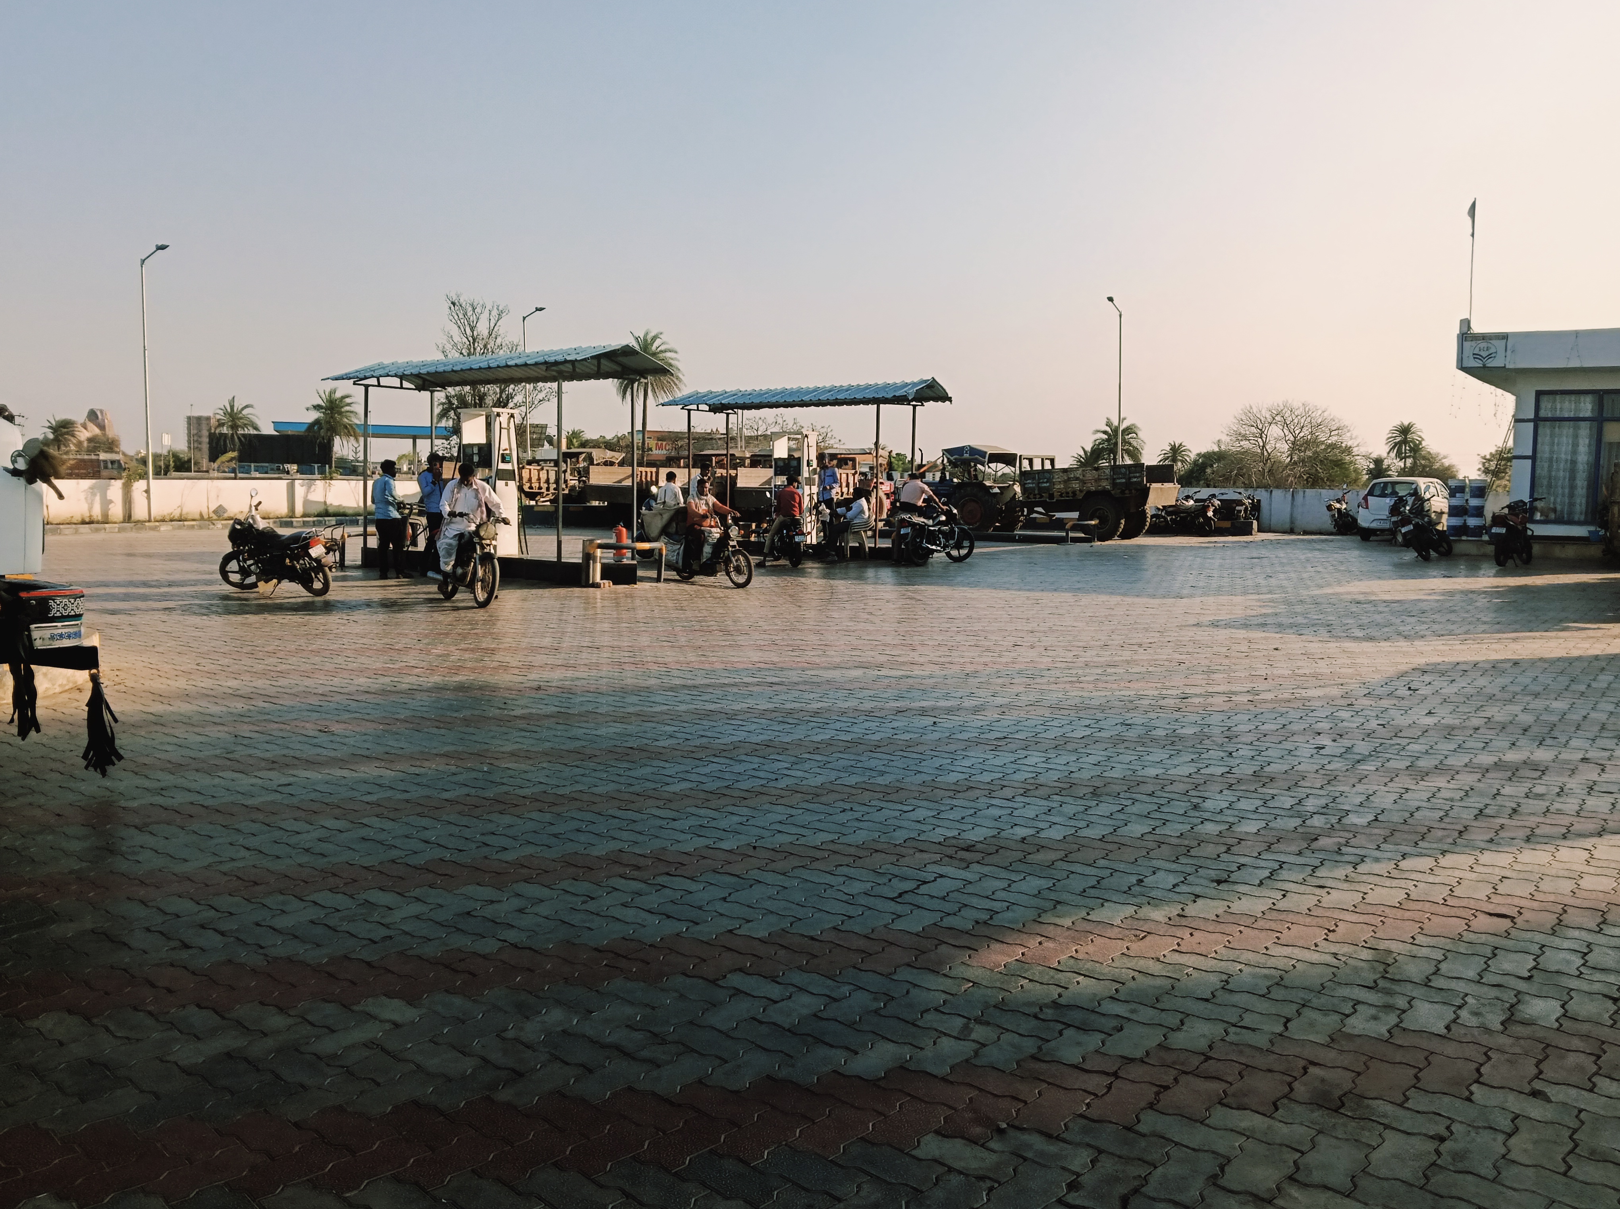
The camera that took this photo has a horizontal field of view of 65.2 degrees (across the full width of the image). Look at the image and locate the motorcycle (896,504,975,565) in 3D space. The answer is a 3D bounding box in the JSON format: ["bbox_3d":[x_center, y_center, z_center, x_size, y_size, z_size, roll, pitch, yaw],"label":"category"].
[{"bbox_3d":[2.178,-1.201,21.487,1.980,1.100,0.750,-5,8,-43],"label":"motorcycle"}]

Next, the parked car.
[{"bbox_3d":[14.362,-2.265,30.200,1.500,1.470,3.430,5,7,41],"label":"parked car"}]

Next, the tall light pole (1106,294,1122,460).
[{"bbox_3d":[9.742,-6.237,40.264,0.250,7.005,0.950,4,7,35],"label":"tall light pole"}]

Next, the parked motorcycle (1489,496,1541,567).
[{"bbox_3d":[12.147,-1.218,21.826,2.000,1.090,0.750,-5,4,-43],"label":"parked motorcycle"}]

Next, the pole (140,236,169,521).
[{"bbox_3d":[-17.539,-5.826,33.792,1.350,7.400,0.250,4,7,35],"label":"pole"}]

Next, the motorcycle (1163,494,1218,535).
[{"bbox_3d":[9.707,-2.307,32.730,1.950,1.100,0.750,5,7,38],"label":"motorcycle"}]

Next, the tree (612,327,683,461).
[{"bbox_3d":[-8.841,-10.241,69.331,3.990,9.388,3.990,0,6,0],"label":"tree"}]

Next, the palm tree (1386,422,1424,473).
[{"bbox_3d":[47.005,-11.252,100.000,3.200,6.500,3.200,0,5,0],"label":"palm tree"}]

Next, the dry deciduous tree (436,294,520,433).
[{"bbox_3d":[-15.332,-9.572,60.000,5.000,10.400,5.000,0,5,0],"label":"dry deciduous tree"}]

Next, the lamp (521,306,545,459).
[{"bbox_3d":[-10.493,-7.323,48.363,1.000,8.000,0.280,1,5,7],"label":"lamp"}]

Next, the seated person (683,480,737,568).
[{"bbox_3d":[-1.415,-1.102,17.528,0.620,1.230,0.680,-4,7,-35],"label":"seated person"}]

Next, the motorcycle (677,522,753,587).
[{"bbox_3d":[-1.330,-0.773,17.360,0.720,1.050,1.850,-5,7,-40],"label":"motorcycle"}]

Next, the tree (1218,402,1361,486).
[{"bbox_3d":[30.107,-9.519,79.430,9.200,6.391,8.740,0,6,0],"label":"tree"}]

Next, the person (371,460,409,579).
[{"bbox_3d":[-5.937,-1.207,17.909,0.420,1.667,0.520,-4,7,-37],"label":"person"}]

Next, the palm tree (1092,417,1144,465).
[{"bbox_3d":[20.642,-9.737,84.442,3.400,5.600,3.400,0,6,0],"label":"palm tree"}]

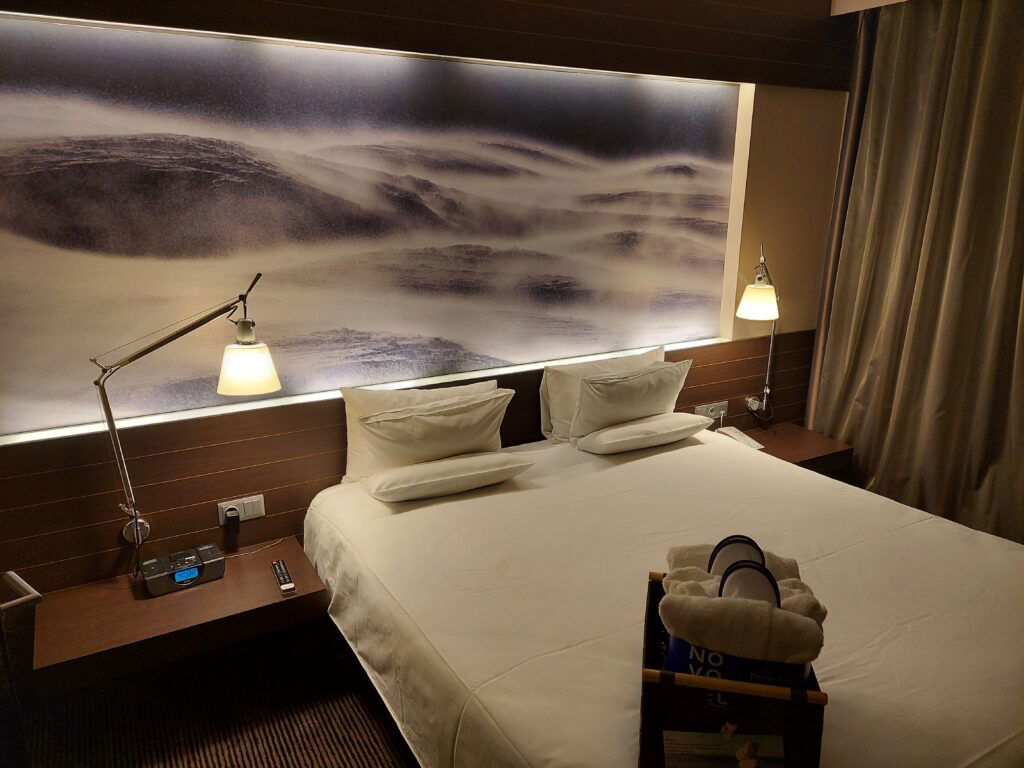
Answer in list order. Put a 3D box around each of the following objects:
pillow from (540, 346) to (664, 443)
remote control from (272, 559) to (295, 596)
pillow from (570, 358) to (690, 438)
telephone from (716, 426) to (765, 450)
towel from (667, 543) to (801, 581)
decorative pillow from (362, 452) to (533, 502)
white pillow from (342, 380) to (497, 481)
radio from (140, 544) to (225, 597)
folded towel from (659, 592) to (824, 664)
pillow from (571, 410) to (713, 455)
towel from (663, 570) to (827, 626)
[{"bbox_3d":[0.419,0.053,3.124,0.650,0.370,0.150,-9,14,-28],"label":"pillow"},{"bbox_3d":[-0.755,0.644,2.343,0.045,0.021,0.225,-8,18,-26],"label":"remote control"},{"bbox_3d":[0.513,0.089,3.034,0.610,0.340,0.140,-9,13,-28],"label":"pillow"},{"bbox_3d":[1.126,0.289,3.527,0.160,0.070,0.215,-9,18,-28],"label":"telephone"},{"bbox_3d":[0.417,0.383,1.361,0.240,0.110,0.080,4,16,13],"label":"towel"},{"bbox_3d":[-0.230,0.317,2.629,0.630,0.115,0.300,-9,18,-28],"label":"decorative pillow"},{"bbox_3d":[-0.331,0.172,2.719,0.630,0.350,0.130,-9,14,-28],"label":"white pillow"},{"bbox_3d":[-1.077,0.613,2.340,0.238,0.082,0.120,-10,19,-32],"label":"radio"},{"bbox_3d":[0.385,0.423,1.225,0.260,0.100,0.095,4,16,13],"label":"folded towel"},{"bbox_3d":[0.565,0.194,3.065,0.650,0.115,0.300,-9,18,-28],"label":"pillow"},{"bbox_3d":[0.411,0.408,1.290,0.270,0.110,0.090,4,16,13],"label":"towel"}]

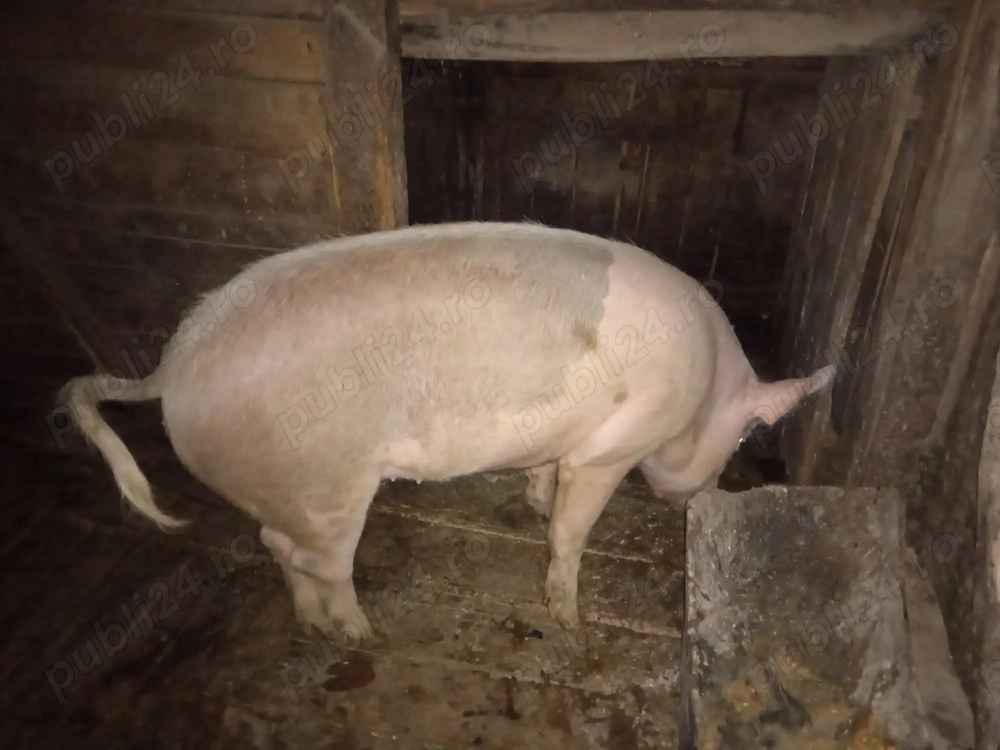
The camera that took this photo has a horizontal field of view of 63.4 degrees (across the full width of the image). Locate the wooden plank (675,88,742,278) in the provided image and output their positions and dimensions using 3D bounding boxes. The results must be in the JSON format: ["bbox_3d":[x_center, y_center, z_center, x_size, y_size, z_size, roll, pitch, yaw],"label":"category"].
[{"bbox_3d":[0.670,-0.598,2.616,0.107,0.632,0.025,8,29,12],"label":"wooden plank"}]

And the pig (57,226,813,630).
[{"bbox_3d":[-0.088,0.099,1.567,1.413,0.812,0.388,-3,29,-9],"label":"pig"}]

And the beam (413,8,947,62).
[{"bbox_3d":[0.304,-0.678,1.607,1.051,0.088,0.090,5,29,13],"label":"beam"}]

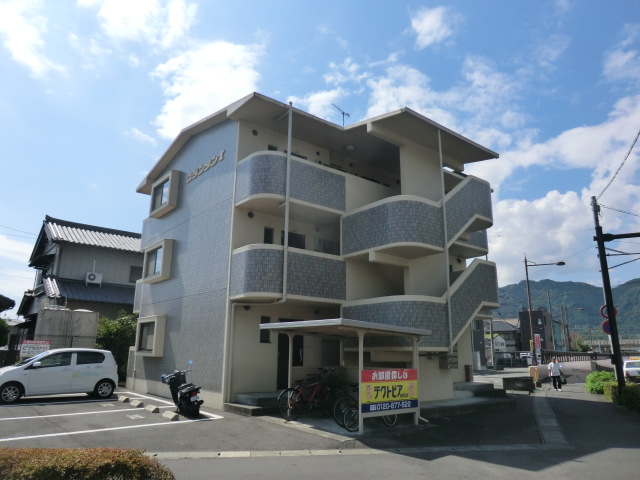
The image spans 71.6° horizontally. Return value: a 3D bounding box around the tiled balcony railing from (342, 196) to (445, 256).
[{"bbox_3d":[1.993,-0.218,12.504,1.356,1.356,2.712,11,-17,-38],"label":"tiled balcony railing"}]

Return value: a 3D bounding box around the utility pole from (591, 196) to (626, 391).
[{"bbox_3d":[11.484,2.124,17.729,0.330,8.122,0.330,11,-17,-38],"label":"utility pole"}]

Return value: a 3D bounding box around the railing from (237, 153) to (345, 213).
[{"bbox_3d":[-0.817,-1.533,13.207,2.895,1.356,1.508,11,-17,-38],"label":"railing"}]

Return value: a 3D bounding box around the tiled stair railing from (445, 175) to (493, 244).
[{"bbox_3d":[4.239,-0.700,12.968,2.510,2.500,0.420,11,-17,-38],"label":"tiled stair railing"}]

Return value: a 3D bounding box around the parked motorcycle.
[{"bbox_3d":[-3.383,3.666,10.985,0.700,1.220,1.750,12,-18,-38],"label":"parked motorcycle"}]

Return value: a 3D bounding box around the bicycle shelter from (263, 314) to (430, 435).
[{"bbox_3d":[0.494,3.048,10.248,2.750,2.160,3.100,12,-18,-38],"label":"bicycle shelter"}]

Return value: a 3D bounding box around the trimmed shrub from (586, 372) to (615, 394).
[{"bbox_3d":[11.596,5.870,18.480,1.000,0.920,1.000,-7,-15,30],"label":"trimmed shrub"}]

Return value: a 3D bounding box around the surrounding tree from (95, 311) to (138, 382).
[{"bbox_3d":[-8.760,4.664,19.280,1.900,3.100,1.800,12,-18,-38],"label":"surrounding tree"}]

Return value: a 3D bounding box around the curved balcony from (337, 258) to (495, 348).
[{"bbox_3d":[3.056,1.931,13.265,3.800,2.700,2.800,12,-18,-38],"label":"curved balcony"}]

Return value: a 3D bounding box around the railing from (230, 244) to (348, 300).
[{"bbox_3d":[-0.849,1.063,12.597,2.895,1.346,1.508,11,-17,-38],"label":"railing"}]

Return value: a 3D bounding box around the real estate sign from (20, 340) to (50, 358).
[{"bbox_3d":[-10.597,4.078,16.547,0.900,0.620,0.050,12,-18,-38],"label":"real estate sign"}]

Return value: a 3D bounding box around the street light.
[{"bbox_3d":[14.708,4.839,28.485,2.350,7.841,0.350,-5,-14,24],"label":"street light"}]

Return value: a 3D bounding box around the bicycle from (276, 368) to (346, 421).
[{"bbox_3d":[-0.227,3.650,10.429,1.750,1.060,0.580,12,-18,-38],"label":"bicycle"}]

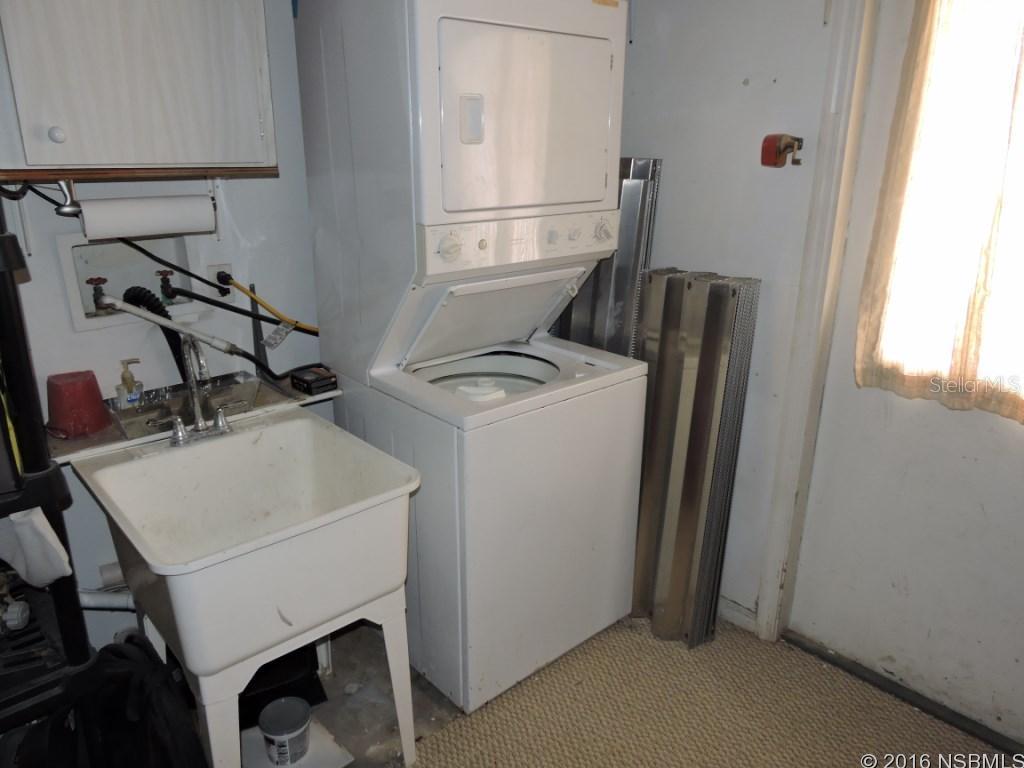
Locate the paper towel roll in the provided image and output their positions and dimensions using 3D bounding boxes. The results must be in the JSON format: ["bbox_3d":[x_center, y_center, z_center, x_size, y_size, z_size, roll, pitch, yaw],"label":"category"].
[{"bbox_3d":[-0.841,-0.385,1.645,0.280,0.090,0.090,-15,24,-39],"label":"paper towel roll"}]

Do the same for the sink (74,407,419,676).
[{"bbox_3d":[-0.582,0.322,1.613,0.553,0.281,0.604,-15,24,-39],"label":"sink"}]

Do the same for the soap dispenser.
[{"bbox_3d":[-1.015,-0.004,1.874,0.062,0.136,0.042,-10,21,-28],"label":"soap dispenser"}]

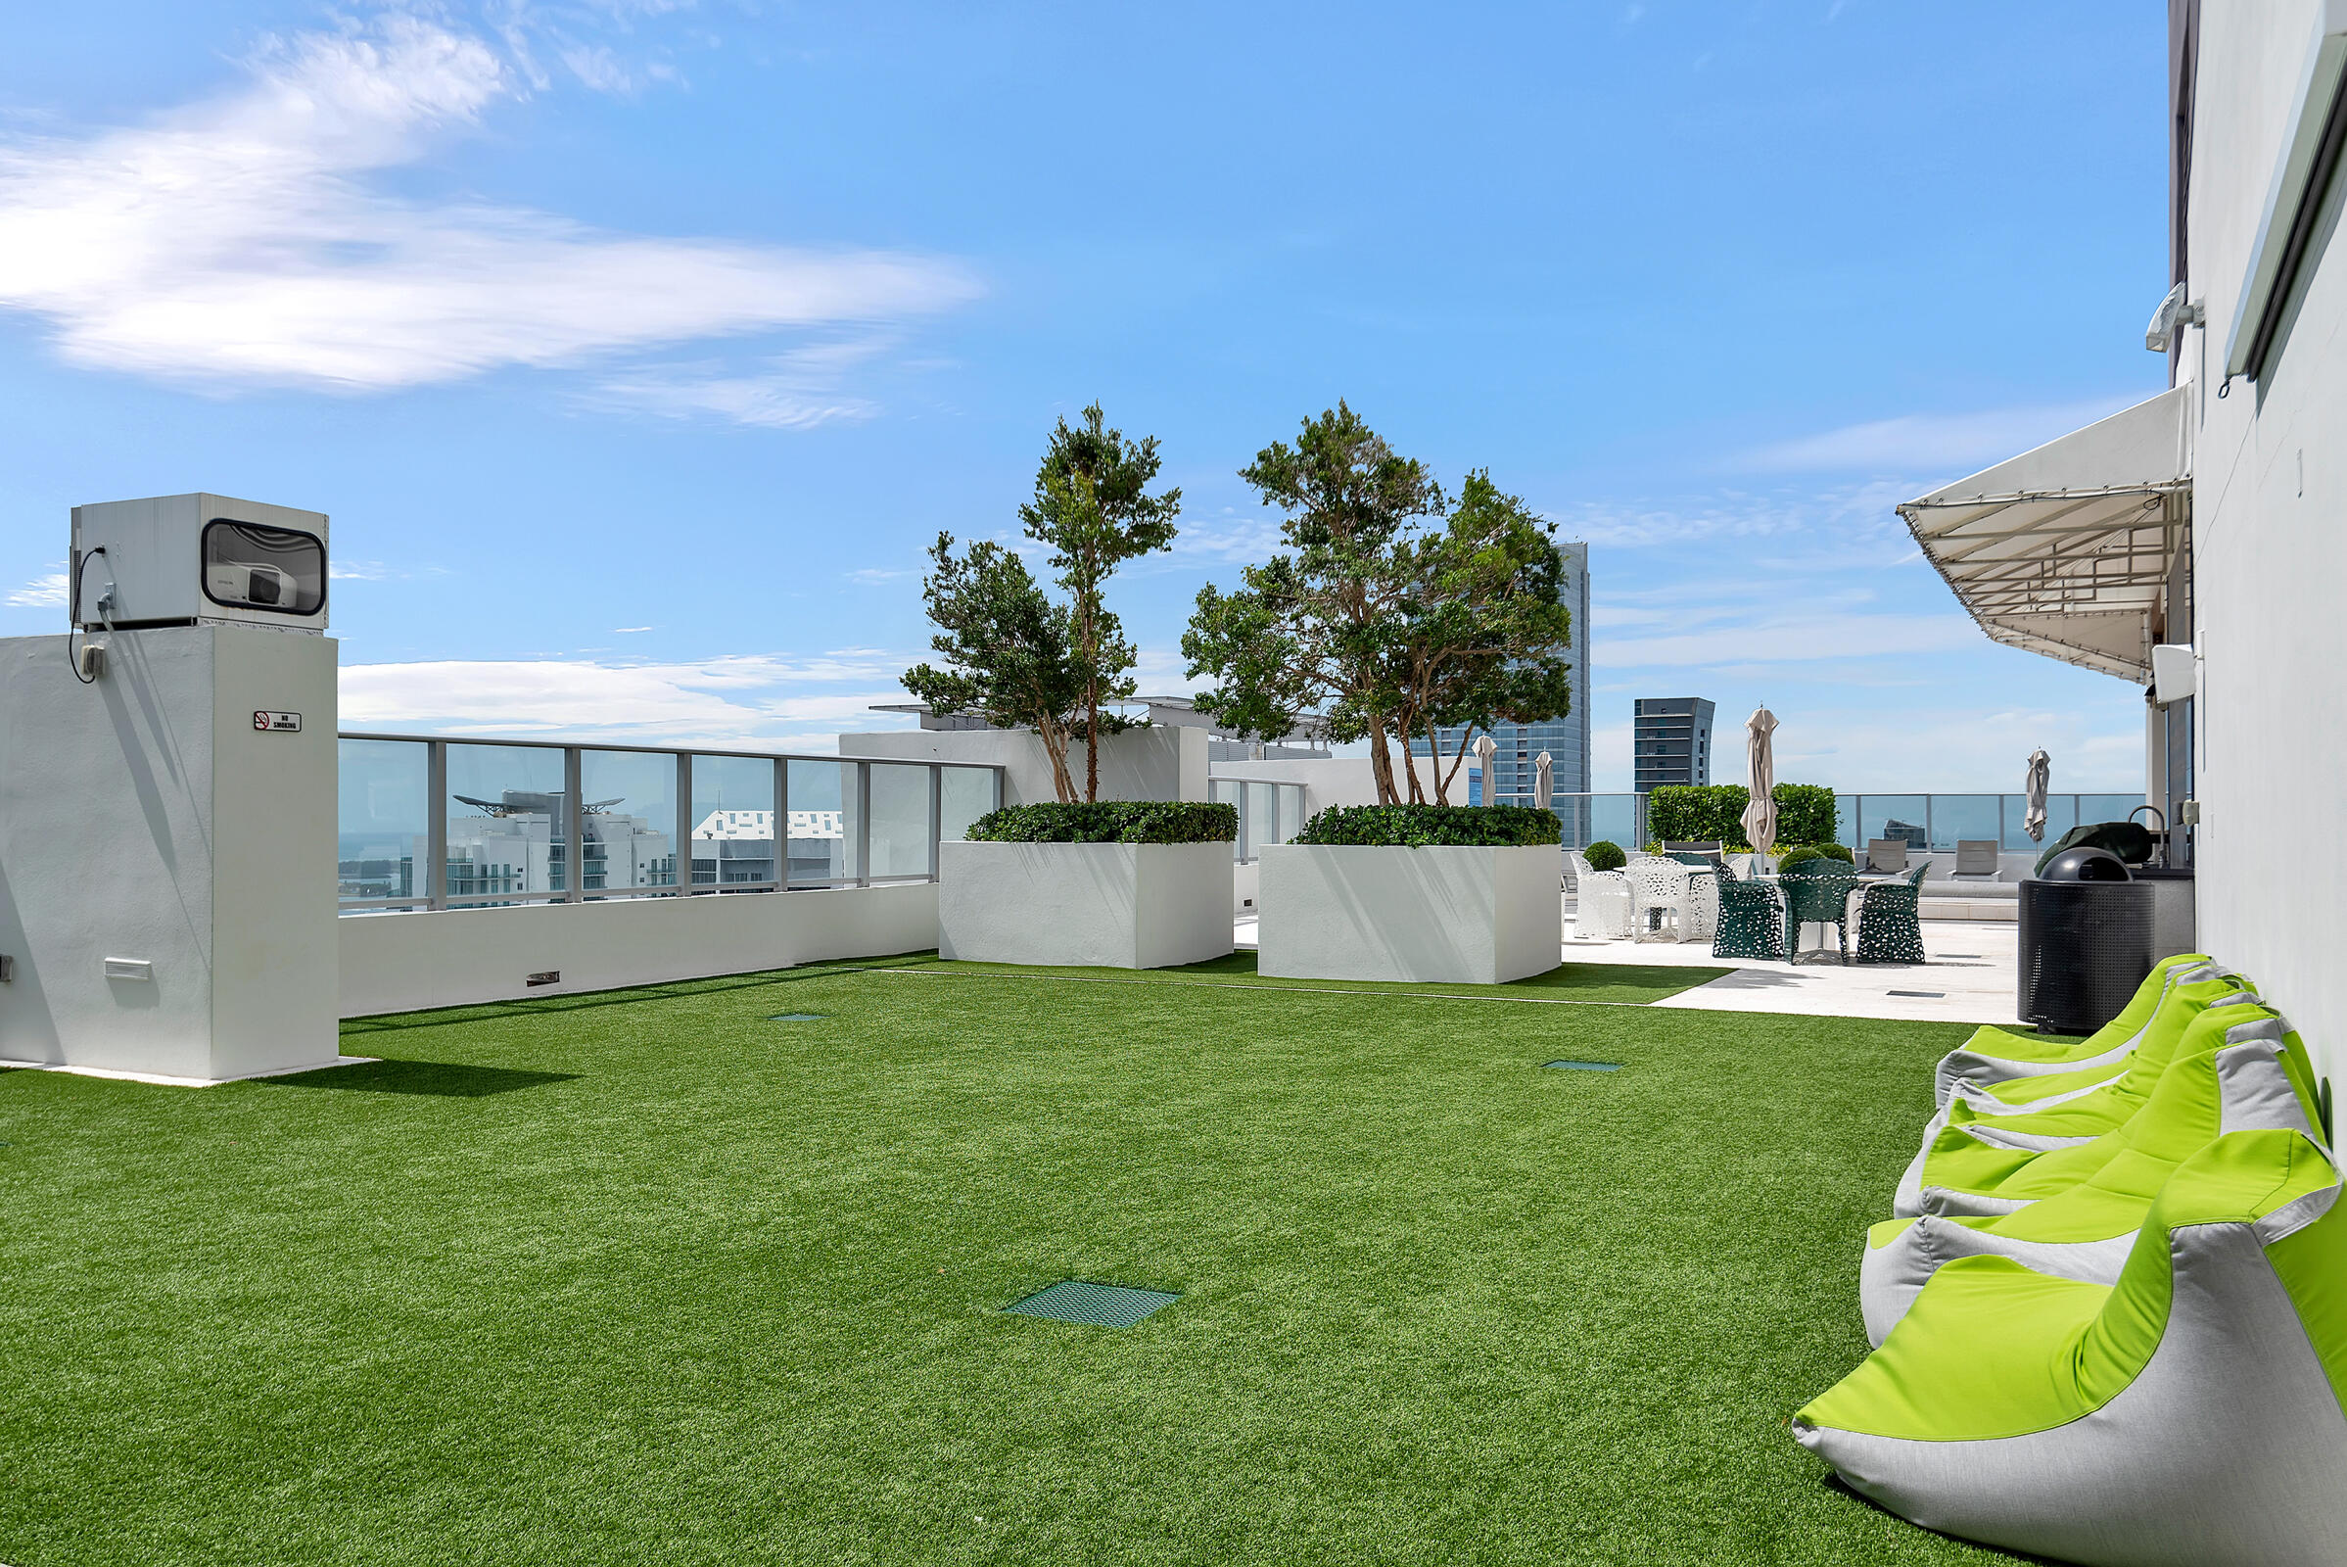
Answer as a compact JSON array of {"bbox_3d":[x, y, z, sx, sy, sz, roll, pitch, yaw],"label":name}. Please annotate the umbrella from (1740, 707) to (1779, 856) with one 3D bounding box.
[{"bbox_3d":[6.109,0.343,18.300,0.400,2.360,0.400,0,-1,26],"label":"umbrella"}]

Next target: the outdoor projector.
[{"bbox_3d":[-4.596,-0.974,8.342,0.900,0.600,0.670,0,-1,26],"label":"outdoor projector"}]

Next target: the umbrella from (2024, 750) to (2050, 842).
[{"bbox_3d":[14.575,0.615,29.707,0.483,2.377,0.483,-1,-1,26],"label":"umbrella"}]

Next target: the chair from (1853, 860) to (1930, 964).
[{"bbox_3d":[6.000,1.064,14.641,0.584,0.816,0.604,-1,-1,23],"label":"chair"}]

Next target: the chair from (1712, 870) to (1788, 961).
[{"bbox_3d":[4.955,1.074,15.110,0.584,0.816,0.604,-1,-1,29],"label":"chair"}]

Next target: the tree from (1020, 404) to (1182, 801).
[{"bbox_3d":[-0.605,-1.440,14.650,1.350,3.450,1.350,0,-1,0],"label":"tree"}]

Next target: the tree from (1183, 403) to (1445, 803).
[{"bbox_3d":[1.098,-1.176,13.728,1.964,3.343,1.762,0,-1,5],"label":"tree"}]

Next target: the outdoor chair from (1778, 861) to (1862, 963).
[{"bbox_3d":[5.160,1.030,14.080,0.620,0.820,0.570,0,-1,15],"label":"outdoor chair"}]

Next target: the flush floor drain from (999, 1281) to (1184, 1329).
[{"bbox_3d":[-0.191,1.250,4.203,0.305,0.020,0.305,0,-1,26],"label":"flush floor drain"}]

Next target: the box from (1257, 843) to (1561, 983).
[{"bbox_3d":[1.874,0.964,13.654,1.828,0.973,1.833,-1,-1,27],"label":"box"}]

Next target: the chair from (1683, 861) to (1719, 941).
[{"bbox_3d":[5.354,1.121,17.236,0.584,0.816,0.604,-1,-1,27],"label":"chair"}]

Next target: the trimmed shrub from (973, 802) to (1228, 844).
[{"bbox_3d":[-0.620,0.348,15.078,1.692,0.398,1.752,-1,-1,27],"label":"trimmed shrub"}]

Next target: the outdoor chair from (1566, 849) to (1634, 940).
[{"bbox_3d":[4.190,1.088,17.150,0.570,0.820,0.620,0,-1,22],"label":"outdoor chair"}]

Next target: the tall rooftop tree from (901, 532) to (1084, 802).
[{"bbox_3d":[-1.550,-0.782,15.130,1.490,2.618,1.359,0,-1,-6],"label":"tall rooftop tree"}]

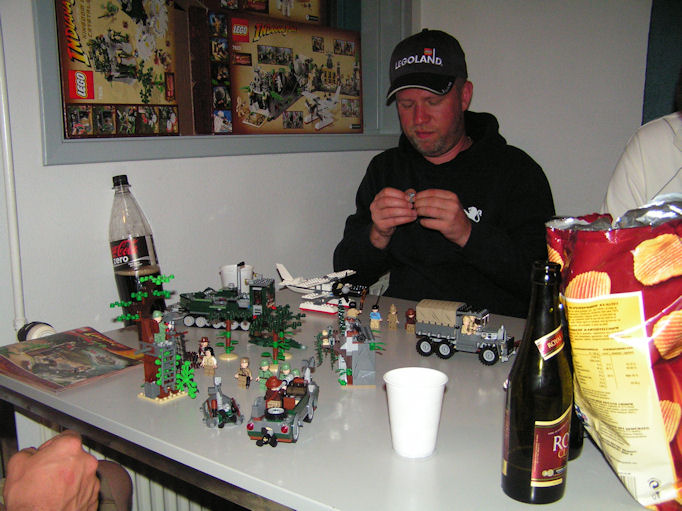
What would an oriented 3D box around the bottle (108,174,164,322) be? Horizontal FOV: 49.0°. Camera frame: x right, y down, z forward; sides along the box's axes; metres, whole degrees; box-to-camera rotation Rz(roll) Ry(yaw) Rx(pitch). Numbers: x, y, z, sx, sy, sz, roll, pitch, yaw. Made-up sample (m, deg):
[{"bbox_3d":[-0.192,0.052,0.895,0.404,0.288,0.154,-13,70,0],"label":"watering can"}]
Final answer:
[{"bbox_3d":[-0.400,-0.006,1.450,0.082,0.295,0.082,-11,5,-20],"label":"bottle"}]

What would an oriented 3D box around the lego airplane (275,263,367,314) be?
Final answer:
[{"bbox_3d":[-0.056,0.064,1.491,0.172,0.080,0.180,6,12,29],"label":"lego airplane"}]

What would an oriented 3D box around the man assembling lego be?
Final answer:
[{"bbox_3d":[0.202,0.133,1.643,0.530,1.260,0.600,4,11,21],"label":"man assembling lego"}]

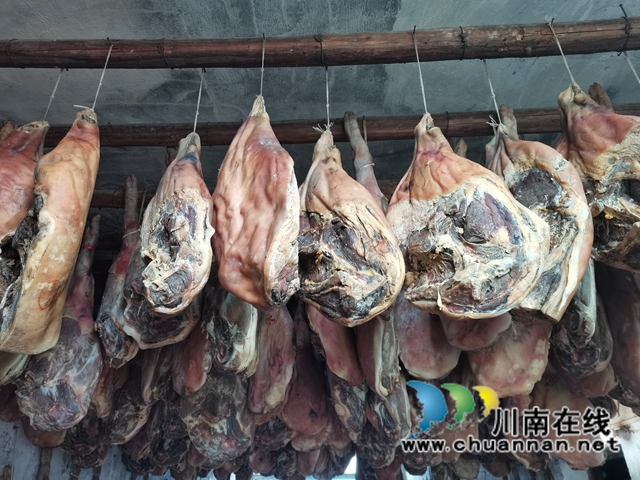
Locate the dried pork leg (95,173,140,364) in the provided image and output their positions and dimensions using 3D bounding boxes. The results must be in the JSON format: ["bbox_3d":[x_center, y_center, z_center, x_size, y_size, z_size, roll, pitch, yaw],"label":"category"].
[{"bbox_3d":[-0.804,0.087,1.989,0.180,0.860,0.230,11,-32,-29],"label":"dried pork leg"}]

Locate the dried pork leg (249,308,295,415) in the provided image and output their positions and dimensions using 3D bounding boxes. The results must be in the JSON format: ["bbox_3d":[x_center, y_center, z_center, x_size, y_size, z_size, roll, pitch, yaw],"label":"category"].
[{"bbox_3d":[-0.172,0.261,1.881,0.170,0.800,0.240,-8,-29,13],"label":"dried pork leg"}]

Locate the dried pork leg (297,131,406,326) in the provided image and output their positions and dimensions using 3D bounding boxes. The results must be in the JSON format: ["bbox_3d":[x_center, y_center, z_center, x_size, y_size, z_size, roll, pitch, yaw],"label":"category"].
[{"bbox_3d":[0.069,-0.065,1.225,0.280,0.580,0.200,-10,-29,12],"label":"dried pork leg"}]

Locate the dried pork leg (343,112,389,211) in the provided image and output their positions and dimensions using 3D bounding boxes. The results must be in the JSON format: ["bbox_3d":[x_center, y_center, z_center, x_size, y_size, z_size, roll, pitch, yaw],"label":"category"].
[{"bbox_3d":[0.179,-0.113,1.614,0.250,0.840,0.200,8,-33,-30],"label":"dried pork leg"}]

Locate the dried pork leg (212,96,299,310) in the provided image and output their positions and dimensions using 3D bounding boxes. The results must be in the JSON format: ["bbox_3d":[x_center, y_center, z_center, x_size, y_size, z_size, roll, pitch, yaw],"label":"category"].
[{"bbox_3d":[-0.156,-0.127,1.204,0.190,0.630,0.260,-10,-30,18],"label":"dried pork leg"}]

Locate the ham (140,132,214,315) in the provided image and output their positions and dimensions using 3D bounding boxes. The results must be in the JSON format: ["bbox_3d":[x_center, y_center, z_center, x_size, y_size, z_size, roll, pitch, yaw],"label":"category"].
[{"bbox_3d":[-0.361,-0.068,1.241,0.200,0.550,0.190,-7,-29,14],"label":"ham"}]

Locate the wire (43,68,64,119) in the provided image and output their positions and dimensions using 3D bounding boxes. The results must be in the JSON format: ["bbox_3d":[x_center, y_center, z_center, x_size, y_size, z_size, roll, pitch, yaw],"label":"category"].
[{"bbox_3d":[-0.810,-0.444,1.456,0.008,0.205,0.008,-1,-28,0],"label":"wire"}]

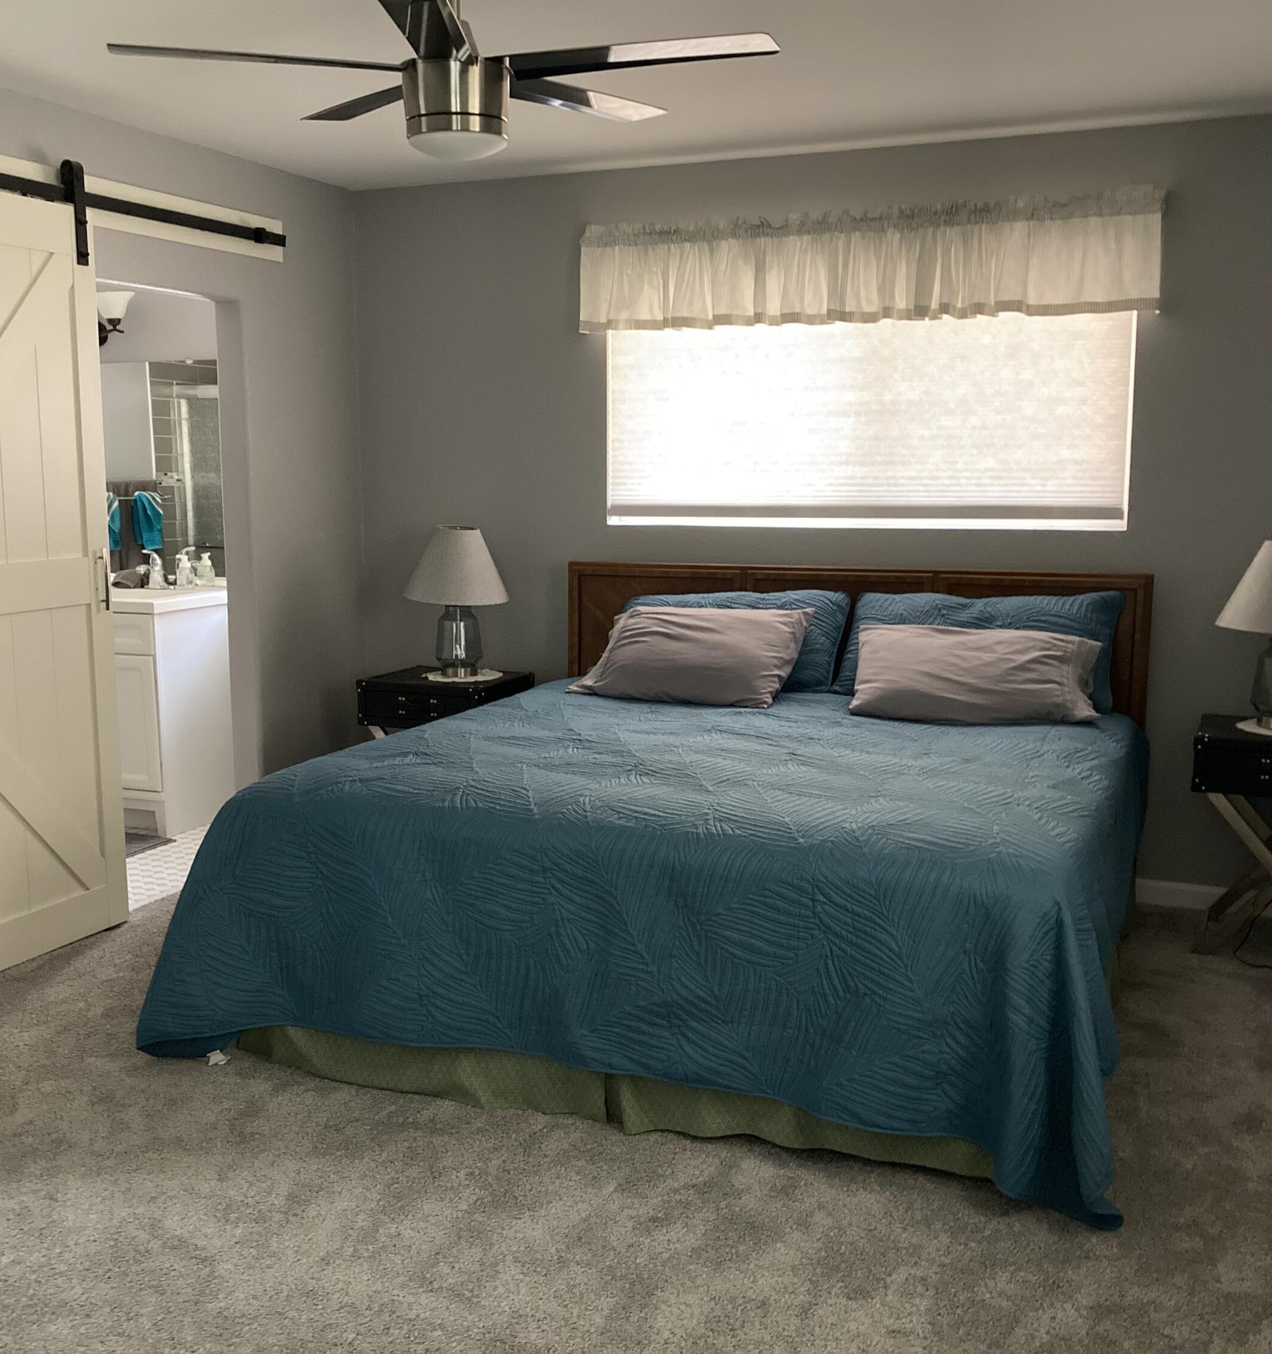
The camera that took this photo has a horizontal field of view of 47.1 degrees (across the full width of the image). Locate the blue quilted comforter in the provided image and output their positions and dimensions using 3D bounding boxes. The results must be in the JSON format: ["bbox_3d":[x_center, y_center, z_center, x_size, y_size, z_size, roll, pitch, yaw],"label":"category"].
[{"bbox_3d":[0.267,0.503,4.028,2.150,0.660,2.120,4,9,24],"label":"blue quilted comforter"}]

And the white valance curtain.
[{"bbox_3d":[0.704,-1.356,4.818,1.955,0.366,0.095,4,9,24],"label":"white valance curtain"}]

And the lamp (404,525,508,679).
[{"bbox_3d":[-0.649,-0.273,5.310,0.375,0.538,0.375,0,9,0],"label":"lamp"}]

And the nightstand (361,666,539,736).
[{"bbox_3d":[-0.685,0.321,5.343,0.510,0.642,0.390,4,9,24],"label":"nightstand"}]

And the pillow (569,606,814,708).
[{"bbox_3d":[0.188,-0.082,4.829,0.690,0.400,0.180,4,-33,24],"label":"pillow"}]

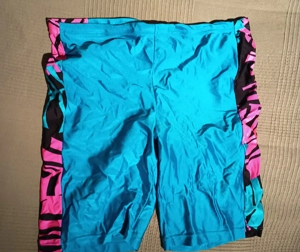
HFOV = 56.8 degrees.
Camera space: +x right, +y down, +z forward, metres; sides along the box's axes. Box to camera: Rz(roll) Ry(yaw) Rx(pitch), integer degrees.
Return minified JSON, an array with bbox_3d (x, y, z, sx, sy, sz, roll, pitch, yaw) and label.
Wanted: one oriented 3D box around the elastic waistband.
[{"bbox_3d":[-0.005,-0.190,0.530,0.383,0.020,0.036,0,84,0],"label":"elastic waistband"}]

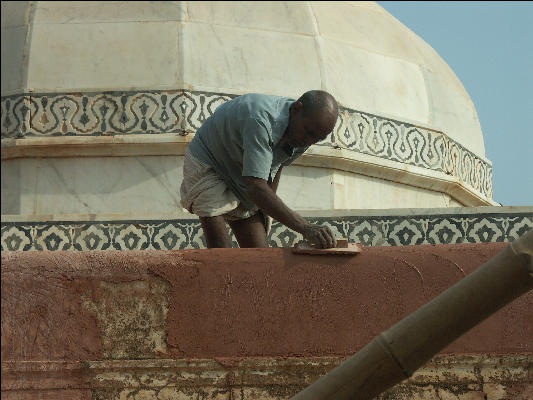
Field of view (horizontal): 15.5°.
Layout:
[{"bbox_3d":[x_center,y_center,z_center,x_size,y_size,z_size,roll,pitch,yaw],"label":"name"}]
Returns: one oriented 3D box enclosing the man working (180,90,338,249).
[{"bbox_3d":[-0.020,0.180,7.580,0.680,1.200,0.480,-5,-8,29],"label":"man working"}]

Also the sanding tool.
[{"bbox_3d":[0.229,0.175,7.350,0.252,0.058,0.110,-1,3,0],"label":"sanding tool"}]

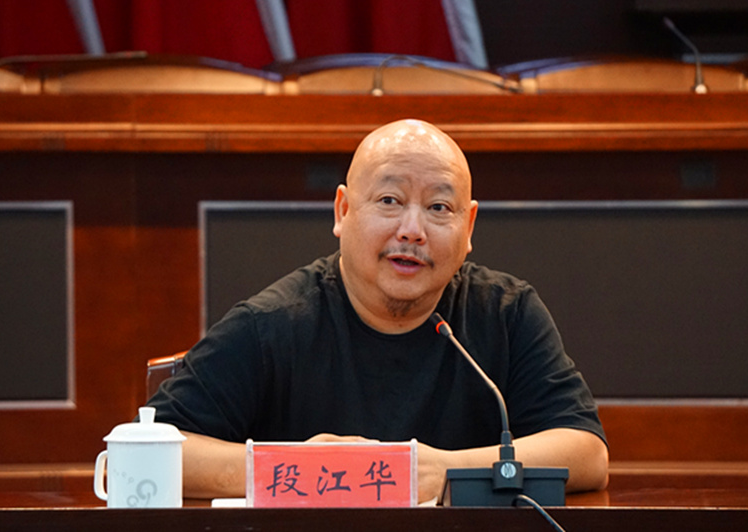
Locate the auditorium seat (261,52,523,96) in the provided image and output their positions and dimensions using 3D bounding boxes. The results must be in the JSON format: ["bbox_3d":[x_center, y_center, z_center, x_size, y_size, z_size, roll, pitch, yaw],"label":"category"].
[{"bbox_3d":[0.040,0.000,9.420,0.570,0.960,0.620,0,0,0],"label":"auditorium seat"}]

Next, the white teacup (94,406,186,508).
[{"bbox_3d":[-0.279,0.231,4.905,0.117,0.127,0.098,0,1,30],"label":"white teacup"}]

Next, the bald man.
[{"bbox_3d":[0.005,0.430,5.370,0.590,1.230,0.750,0,0,-1],"label":"bald man"}]

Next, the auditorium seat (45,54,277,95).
[{"bbox_3d":[-0.485,0.000,9.420,0.570,0.960,0.620,0,0,0],"label":"auditorium seat"}]

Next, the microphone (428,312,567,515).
[{"bbox_3d":[0.151,0.173,4.980,0.150,0.235,0.240,0,1,-9],"label":"microphone"}]

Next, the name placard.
[{"bbox_3d":[-0.050,0.249,4.880,0.200,0.090,0.060,0,0,0],"label":"name placard"}]

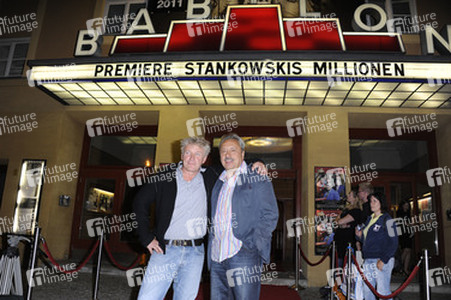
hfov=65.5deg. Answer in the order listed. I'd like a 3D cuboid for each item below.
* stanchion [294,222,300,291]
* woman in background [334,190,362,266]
[{"bbox_3d":[1.245,1.809,6.049,0.250,1.120,0.250,2,-10,0],"label":"stanchion"},{"bbox_3d":[1.778,1.405,5.061,0.420,1.620,0.500,5,-10,-14],"label":"woman in background"}]

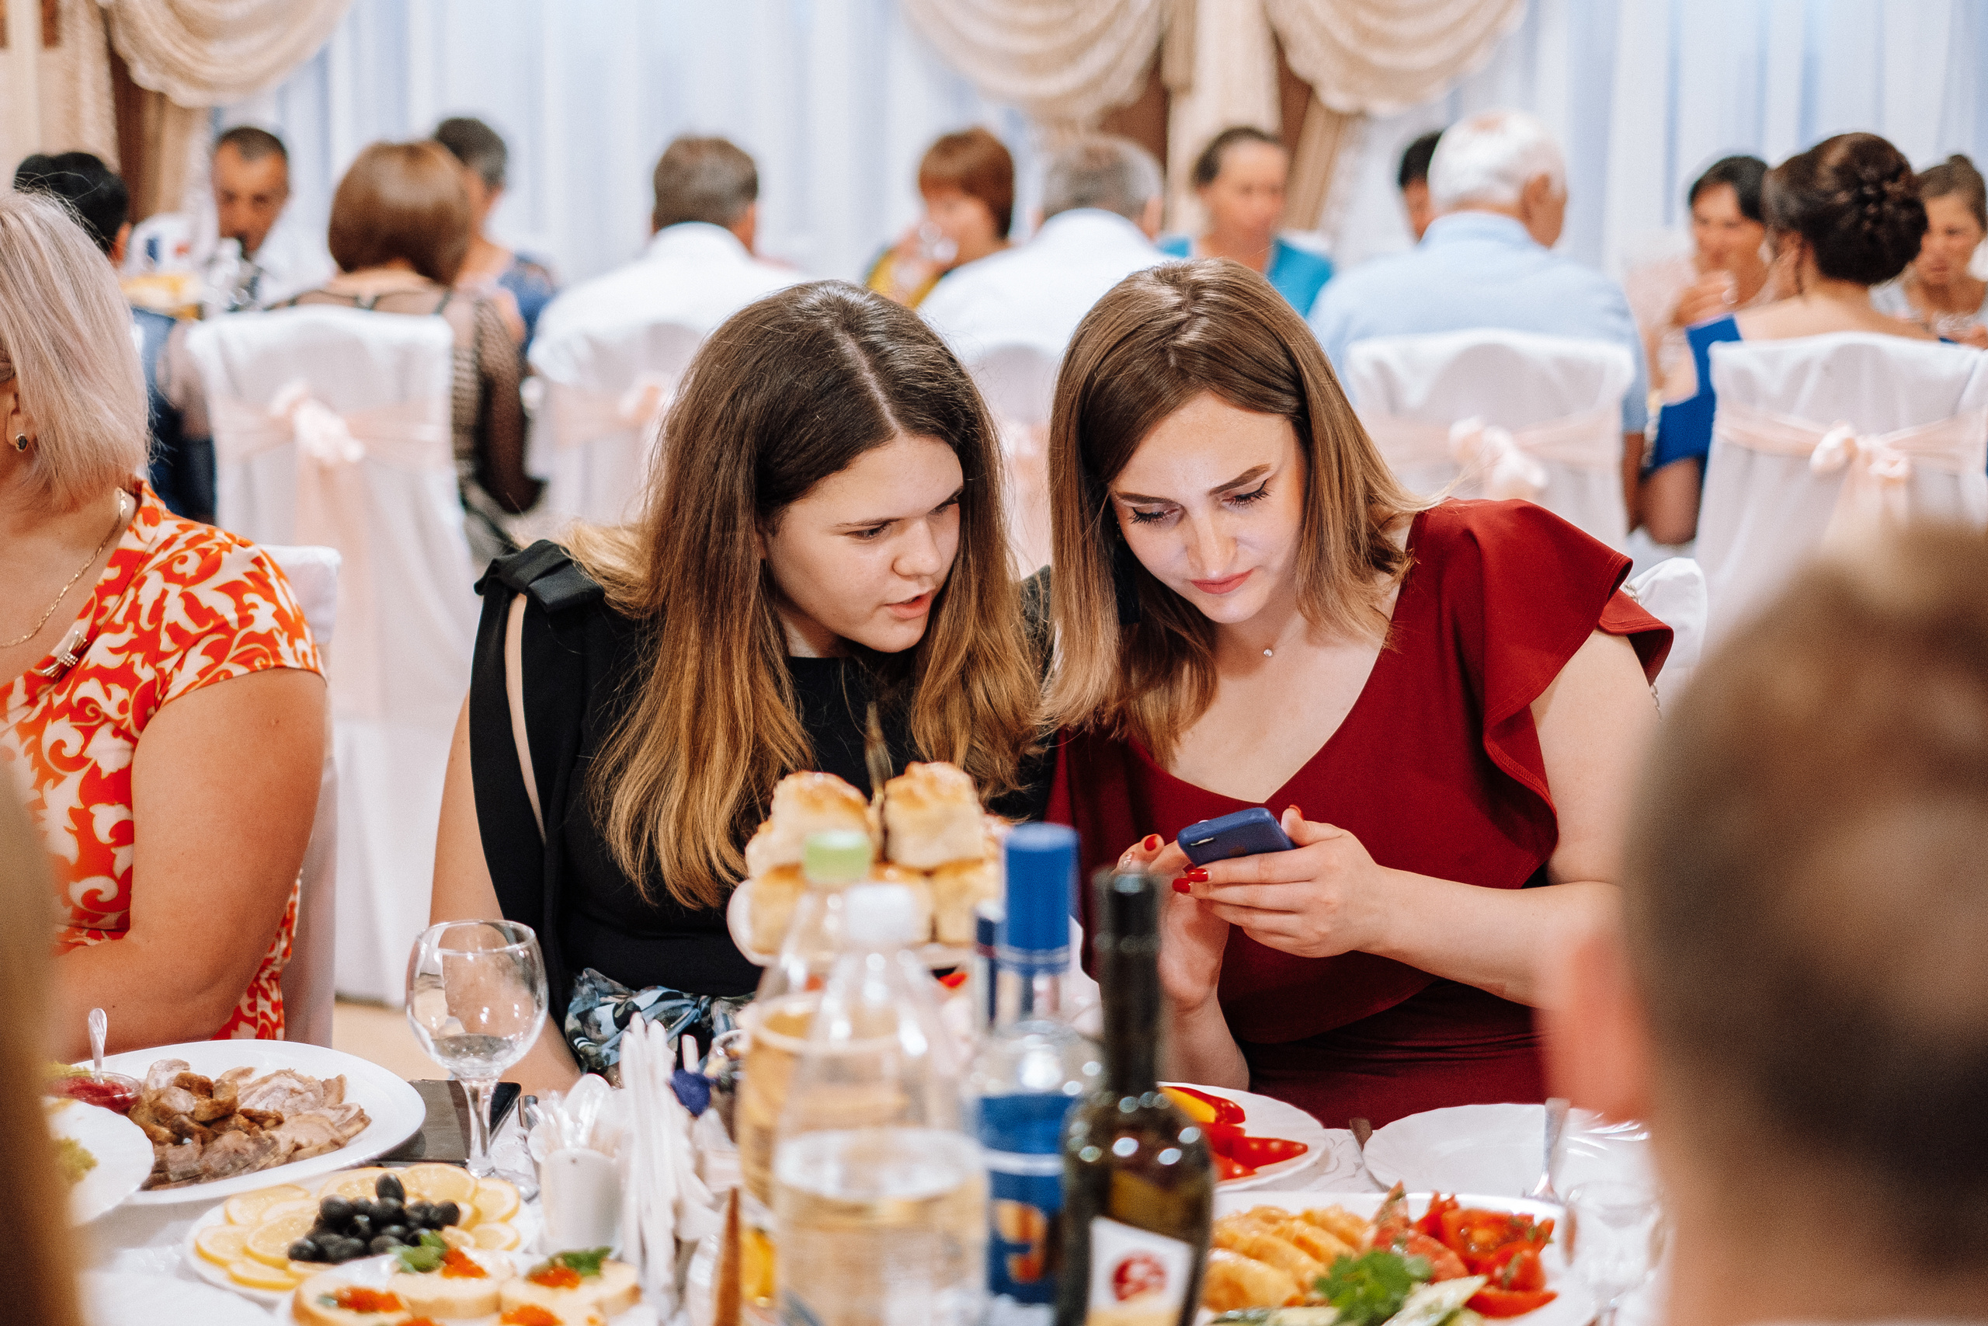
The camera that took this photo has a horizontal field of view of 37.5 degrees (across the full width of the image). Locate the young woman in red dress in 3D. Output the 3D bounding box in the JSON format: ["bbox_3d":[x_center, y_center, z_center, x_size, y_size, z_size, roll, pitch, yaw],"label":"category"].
[{"bbox_3d":[0.230,0.368,2.100,0.490,1.280,0.660,3,12,15],"label":"young woman in red dress"}]

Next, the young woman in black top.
[{"bbox_3d":[-0.178,0.381,2.024,0.480,1.230,0.750,-1,12,-8],"label":"young woman in black top"}]

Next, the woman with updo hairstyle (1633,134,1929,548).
[{"bbox_3d":[1.196,-0.132,4.421,0.480,1.260,0.750,1,12,3],"label":"woman with updo hairstyle"}]

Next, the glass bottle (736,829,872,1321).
[{"bbox_3d":[-0.071,0.243,1.379,0.090,0.330,0.090,2,12,8],"label":"glass bottle"}]

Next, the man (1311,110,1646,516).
[{"bbox_3d":[0.718,-0.167,4.470,0.500,1.310,0.780,2,12,6],"label":"man"}]

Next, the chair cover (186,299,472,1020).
[{"bbox_3d":[-0.920,-0.030,4.481,0.430,1.010,0.520,2,12,8],"label":"chair cover"}]

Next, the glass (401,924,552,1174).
[{"bbox_3d":[-0.305,0.235,1.719,0.082,0.151,0.082,1,12,0],"label":"glass"}]

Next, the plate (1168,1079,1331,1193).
[{"bbox_3d":[0.114,0.296,1.834,0.195,0.045,0.195,2,12,8],"label":"plate"}]

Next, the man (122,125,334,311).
[{"bbox_3d":[-1.430,-0.381,5.662,0.500,1.290,0.700,-1,12,-3],"label":"man"}]

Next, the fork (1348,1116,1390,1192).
[{"bbox_3d":[0.237,0.314,1.797,0.024,0.020,0.195,0,12,0],"label":"fork"}]

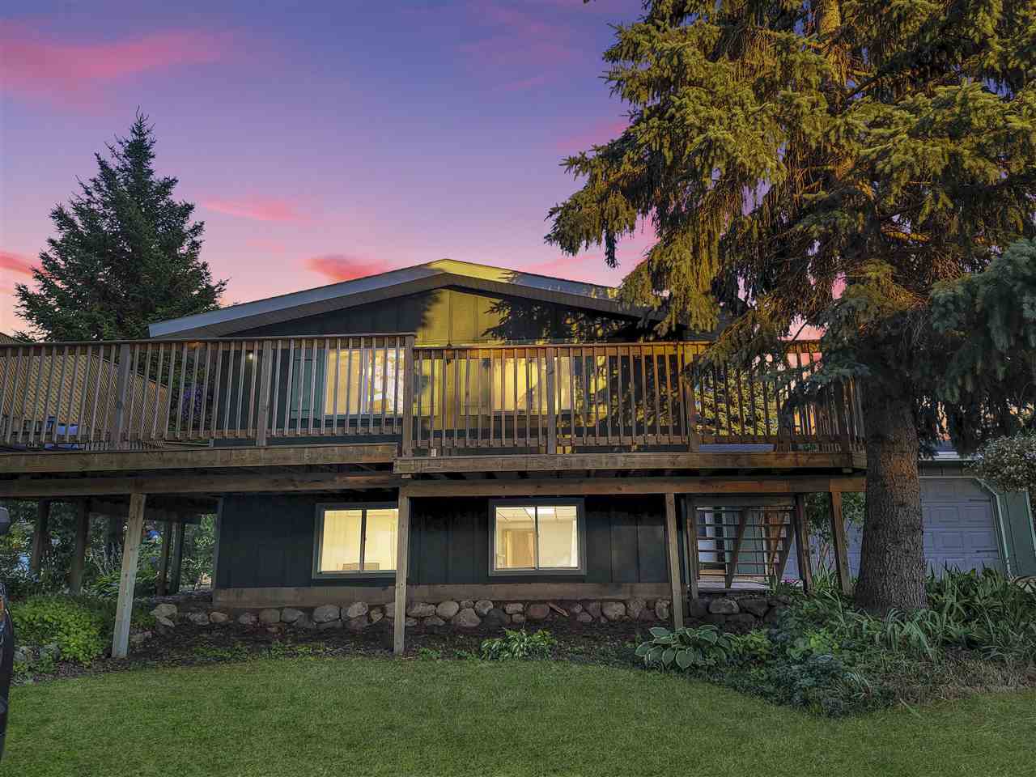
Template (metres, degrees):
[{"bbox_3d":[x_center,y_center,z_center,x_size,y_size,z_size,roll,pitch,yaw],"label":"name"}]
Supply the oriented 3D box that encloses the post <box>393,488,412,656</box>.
[{"bbox_3d":[-1.231,1.915,7.922,0.093,1.706,0.093,-1,-13,3],"label":"post"}]

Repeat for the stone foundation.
[{"bbox_3d":[-0.714,2.986,9.762,8.440,0.420,0.420,-1,-13,3],"label":"stone foundation"}]

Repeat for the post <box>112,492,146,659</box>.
[{"bbox_3d":[-4.161,1.976,8.010,0.100,1.699,0.100,-2,-13,4],"label":"post"}]

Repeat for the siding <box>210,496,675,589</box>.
[{"bbox_3d":[-1.008,2.074,10.233,6.270,1.220,0.100,-1,-13,3],"label":"siding"}]

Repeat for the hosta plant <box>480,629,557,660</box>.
[{"bbox_3d":[0.003,2.655,7.796,0.810,0.270,0.720,-1,-13,3],"label":"hosta plant"}]

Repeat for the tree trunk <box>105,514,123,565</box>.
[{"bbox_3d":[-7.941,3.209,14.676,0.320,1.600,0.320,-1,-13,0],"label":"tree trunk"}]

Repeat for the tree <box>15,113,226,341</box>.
[{"bbox_3d":[-10.101,-1.165,18.786,6.200,13.030,6.200,-1,-13,3],"label":"tree"}]

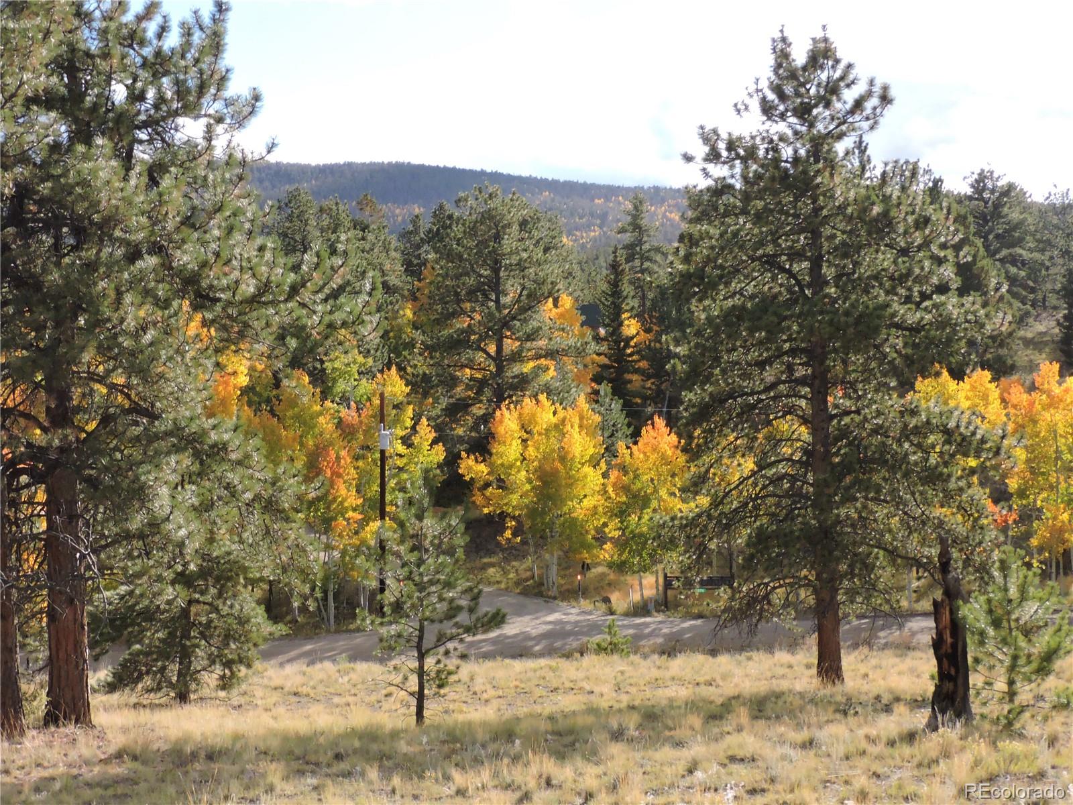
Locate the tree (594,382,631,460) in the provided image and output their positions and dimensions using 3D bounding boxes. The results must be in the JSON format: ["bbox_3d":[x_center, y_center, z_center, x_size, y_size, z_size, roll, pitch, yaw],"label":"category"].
[{"bbox_3d":[3.481,1.810,80.000,2.200,5.470,2.200,0,0,0],"label":"tree"}]

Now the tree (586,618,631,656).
[{"bbox_3d":[1.925,6.229,45.000,1.170,1.060,1.140,0,0,0],"label":"tree"}]

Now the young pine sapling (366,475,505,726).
[{"bbox_3d":[-1.500,2.907,25.000,2.100,3.640,2.040,0,0,0],"label":"young pine sapling"}]

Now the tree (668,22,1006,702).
[{"bbox_3d":[5.817,-0.876,33.000,6.300,12.670,6.110,0,0,0],"label":"tree"}]

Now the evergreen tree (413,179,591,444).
[{"bbox_3d":[-1.882,-2.939,86.000,8.710,16.070,8.450,0,0,0],"label":"evergreen tree"}]

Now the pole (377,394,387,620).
[{"bbox_3d":[-6.062,3.970,67.000,0.360,8.960,0.360,0,0,0],"label":"pole"}]

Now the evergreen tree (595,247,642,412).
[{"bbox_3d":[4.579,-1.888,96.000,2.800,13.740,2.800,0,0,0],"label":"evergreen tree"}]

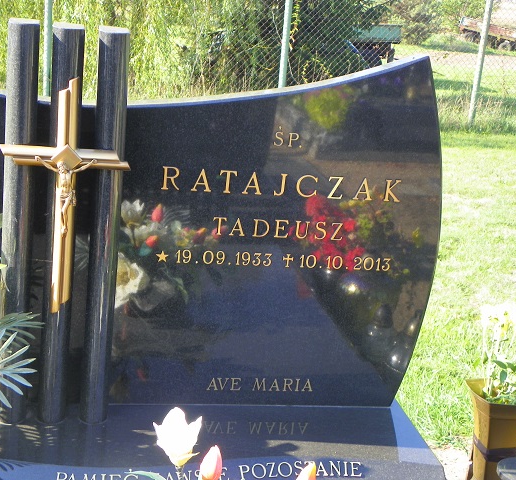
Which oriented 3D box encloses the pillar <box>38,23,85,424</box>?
[{"bbox_3d":[-0.372,-0.015,1.949,0.055,0.760,0.055,2,14,-12],"label":"pillar"}]

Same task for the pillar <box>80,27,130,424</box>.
[{"bbox_3d":[-0.293,-0.012,1.965,0.055,0.761,0.055,2,14,-12],"label":"pillar"}]

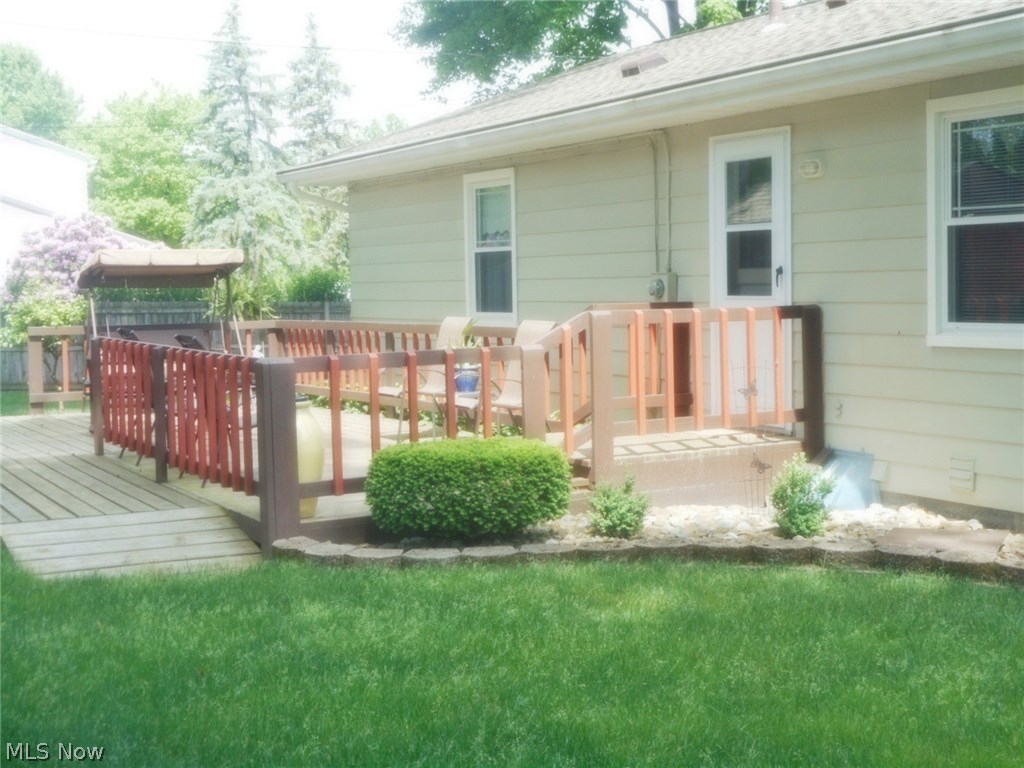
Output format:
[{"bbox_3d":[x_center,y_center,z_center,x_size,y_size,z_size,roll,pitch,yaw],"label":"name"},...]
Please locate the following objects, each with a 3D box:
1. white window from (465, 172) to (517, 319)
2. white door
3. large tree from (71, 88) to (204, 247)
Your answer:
[{"bbox_3d":[-0.217,-1.271,14.142,0.100,1.430,0.955,-3,4,-30],"label":"white window"},{"bbox_3d":[1.698,-0.739,10.870,0.090,2.125,0.910,-3,4,-30],"label":"white door"},{"bbox_3d":[-10.494,-4.648,41.694,4.600,7.300,4.600,-3,4,-30],"label":"large tree"}]

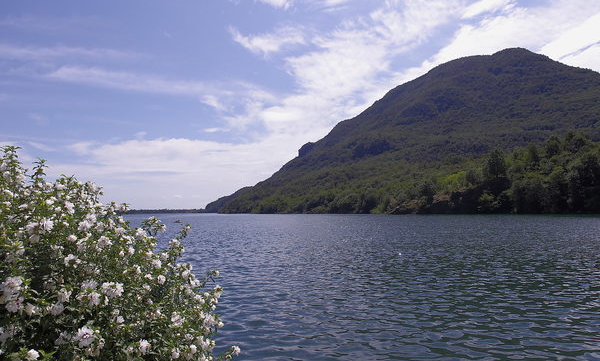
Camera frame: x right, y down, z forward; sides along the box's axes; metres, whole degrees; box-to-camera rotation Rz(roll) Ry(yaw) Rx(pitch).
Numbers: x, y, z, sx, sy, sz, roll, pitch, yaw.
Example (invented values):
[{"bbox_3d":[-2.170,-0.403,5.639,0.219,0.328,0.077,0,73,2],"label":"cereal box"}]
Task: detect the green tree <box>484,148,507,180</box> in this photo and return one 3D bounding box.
[{"bbox_3d":[66.806,-5.467,125.000,7.300,10.900,7.000,0,-5,0],"label":"green tree"}]

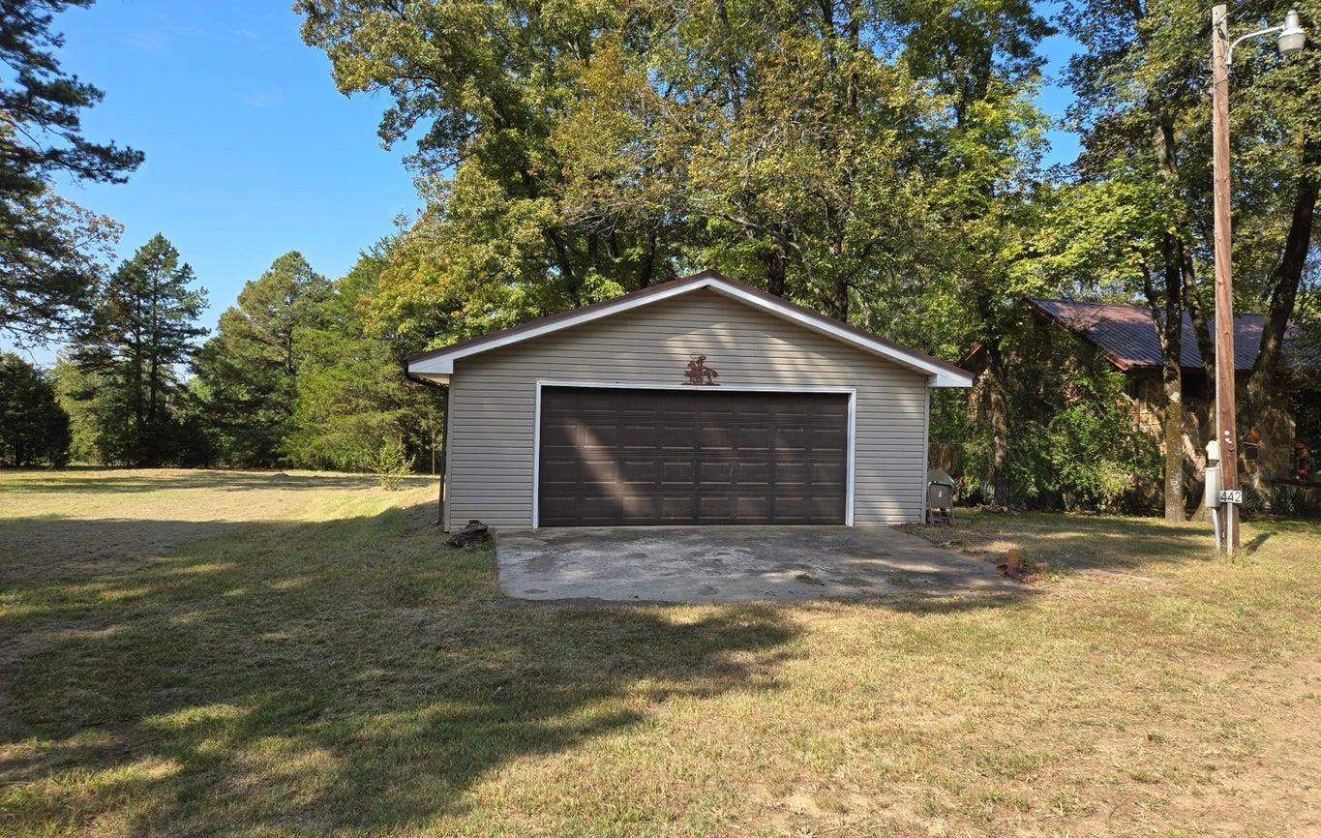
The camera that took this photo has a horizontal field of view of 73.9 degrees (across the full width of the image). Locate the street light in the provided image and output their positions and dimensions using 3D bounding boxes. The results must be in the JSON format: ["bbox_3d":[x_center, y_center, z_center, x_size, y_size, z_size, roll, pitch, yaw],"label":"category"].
[{"bbox_3d":[7.397,-1.744,10.772,1.000,6.775,0.340,-1,1,26],"label":"street light"}]

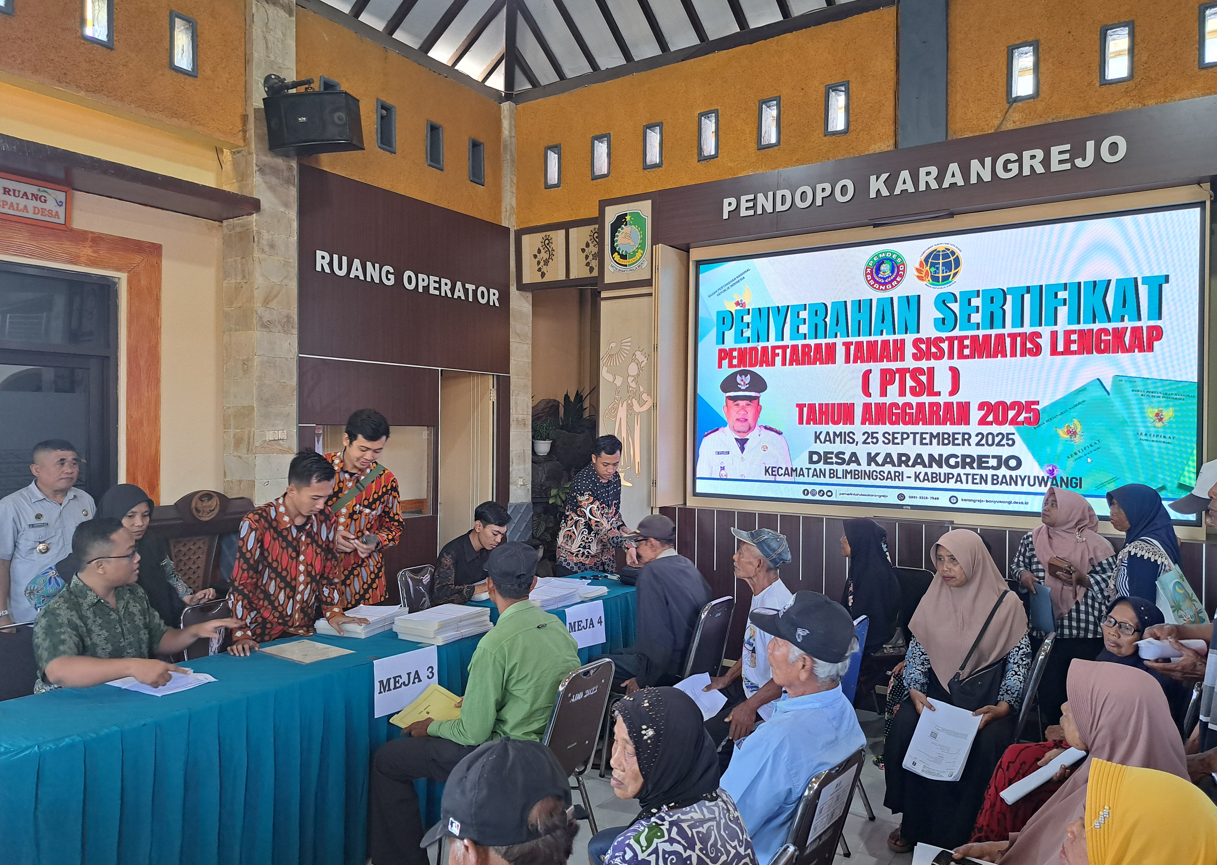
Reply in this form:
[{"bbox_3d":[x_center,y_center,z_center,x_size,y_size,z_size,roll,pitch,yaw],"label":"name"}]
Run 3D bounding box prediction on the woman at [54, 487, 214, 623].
[{"bbox_3d":[-2.208,0.941,3.900,0.600,1.390,0.680,1,1,37],"label":"woman"}]

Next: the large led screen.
[{"bbox_3d":[1.854,-0.359,5.166,2.925,1.648,0.100,1,0,34],"label":"large led screen"}]

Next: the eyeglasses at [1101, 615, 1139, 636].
[{"bbox_3d":[1.665,0.617,2.690,0.130,0.042,0.138,-1,5,-18],"label":"eyeglasses"}]

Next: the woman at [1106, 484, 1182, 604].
[{"bbox_3d":[2.508,0.949,3.950,0.380,1.430,0.480,0,0,2],"label":"woman"}]

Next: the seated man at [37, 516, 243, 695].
[{"bbox_3d":[-1.728,0.983,3.129,0.800,1.290,0.620,1,0,23],"label":"seated man"}]

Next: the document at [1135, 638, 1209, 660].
[{"bbox_3d":[1.702,0.654,2.550,0.270,0.070,0.110,0,0,-12],"label":"document"}]

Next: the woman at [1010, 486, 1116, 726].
[{"bbox_3d":[2.032,0.960,3.800,0.460,1.380,0.330,1,1,38],"label":"woman"}]

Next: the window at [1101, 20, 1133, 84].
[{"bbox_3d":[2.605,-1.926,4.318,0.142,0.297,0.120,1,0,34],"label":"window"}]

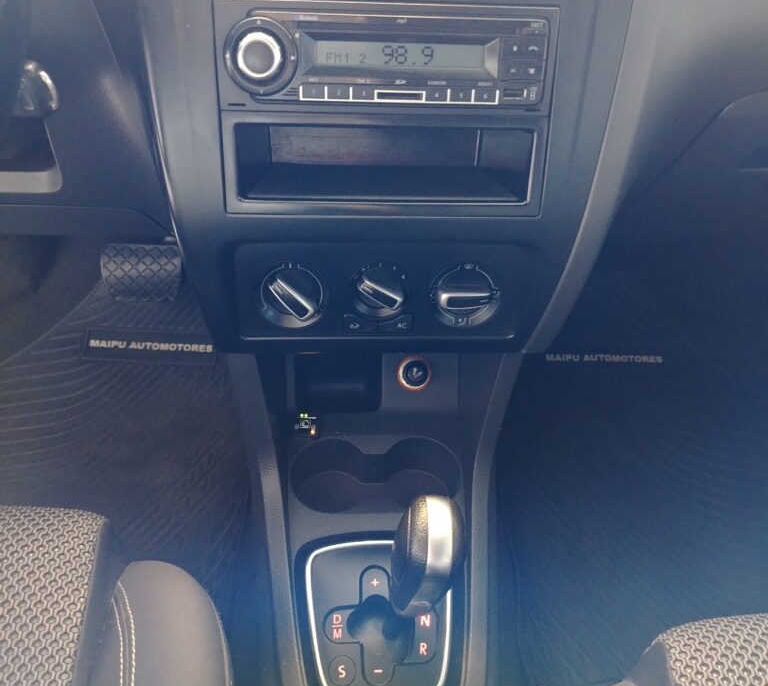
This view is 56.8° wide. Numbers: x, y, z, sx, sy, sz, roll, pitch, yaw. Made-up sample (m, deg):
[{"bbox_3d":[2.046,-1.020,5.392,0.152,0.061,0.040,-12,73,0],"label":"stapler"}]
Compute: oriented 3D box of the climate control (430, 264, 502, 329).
[{"bbox_3d":[0.051,-0.028,0.433,0.041,0.040,0.022,0,19,-4],"label":"climate control"}]

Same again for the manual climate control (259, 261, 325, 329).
[{"bbox_3d":[-0.056,-0.027,0.426,0.040,0.040,0.022,0,19,-4],"label":"manual climate control"}]

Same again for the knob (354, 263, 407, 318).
[{"bbox_3d":[-0.002,-0.031,0.427,0.034,0.034,0.022,0,19,-4],"label":"knob"}]

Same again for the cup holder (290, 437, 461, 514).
[{"bbox_3d":[-0.008,0.130,0.619,0.145,0.056,0.073,0,49,-4],"label":"cup holder"}]

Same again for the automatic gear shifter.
[{"bbox_3d":[0.029,0.141,0.470,0.045,0.084,0.050,1,46,-4],"label":"automatic gear shifter"}]

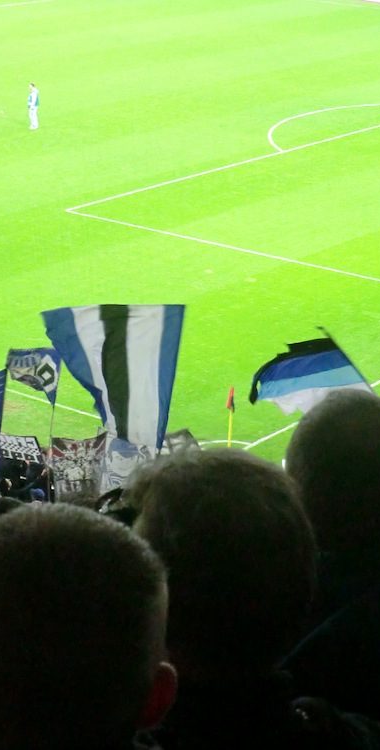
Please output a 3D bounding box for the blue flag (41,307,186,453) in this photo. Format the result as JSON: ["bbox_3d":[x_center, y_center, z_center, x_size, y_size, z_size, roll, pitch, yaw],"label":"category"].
[{"bbox_3d":[-1.035,0.020,21.500,1.900,1.950,0.400,1,20,-2],"label":"blue flag"}]

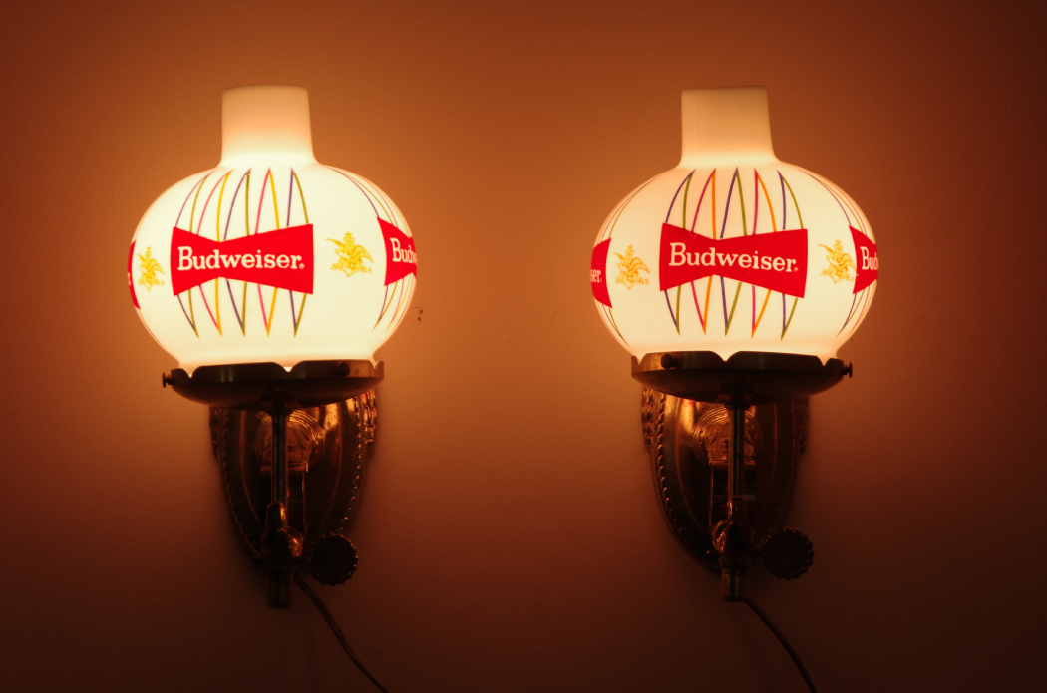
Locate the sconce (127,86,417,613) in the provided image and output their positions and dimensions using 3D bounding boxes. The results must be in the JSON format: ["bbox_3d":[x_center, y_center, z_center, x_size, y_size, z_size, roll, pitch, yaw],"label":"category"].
[{"bbox_3d":[-0.146,0.001,2.817,0.168,0.304,0.232,0,-2,0],"label":"sconce"}]

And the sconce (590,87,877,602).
[{"bbox_3d":[0.123,-0.001,2.817,0.168,0.300,0.232,0,-2,0],"label":"sconce"}]

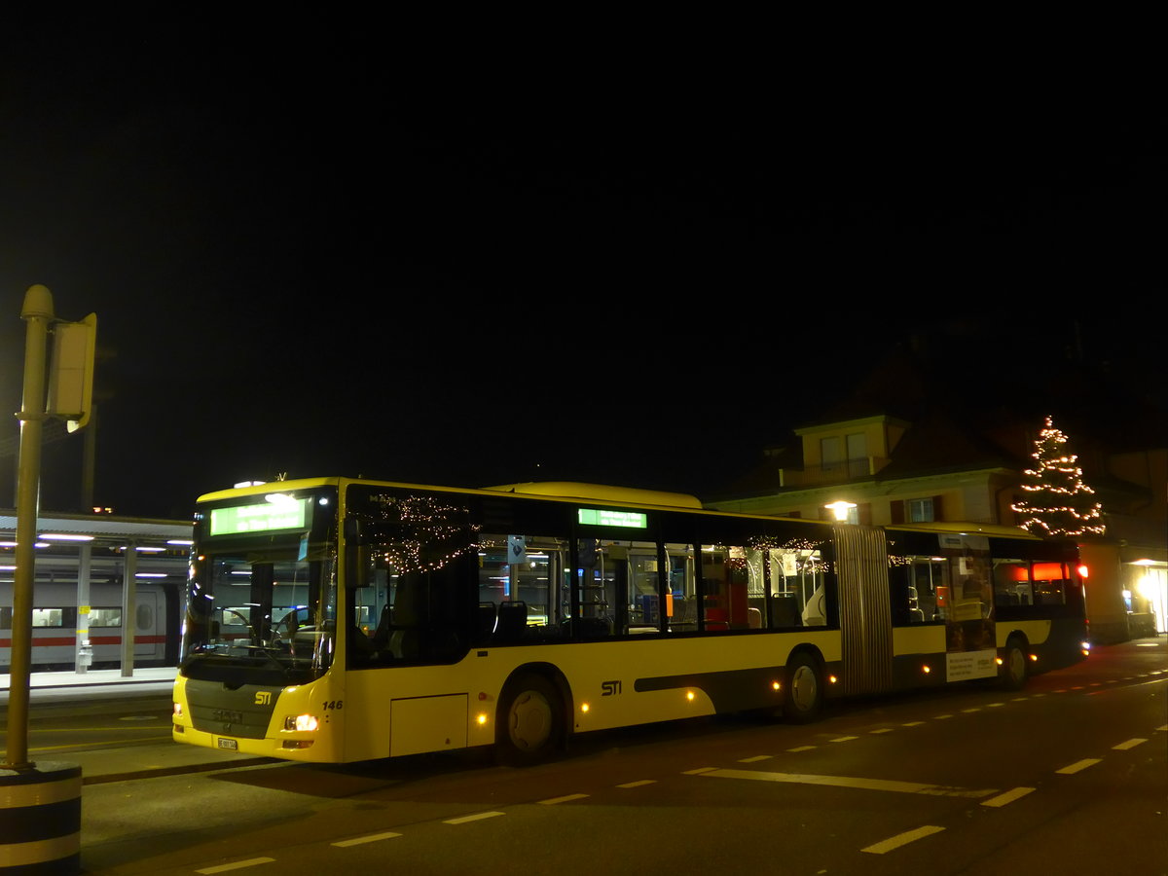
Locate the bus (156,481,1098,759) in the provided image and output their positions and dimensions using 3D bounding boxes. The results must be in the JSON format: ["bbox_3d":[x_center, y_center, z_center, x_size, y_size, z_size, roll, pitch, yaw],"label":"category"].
[{"bbox_3d":[2.850,2.481,16.781,2.550,3.020,17.980,-9,-11,42],"label":"bus"}]

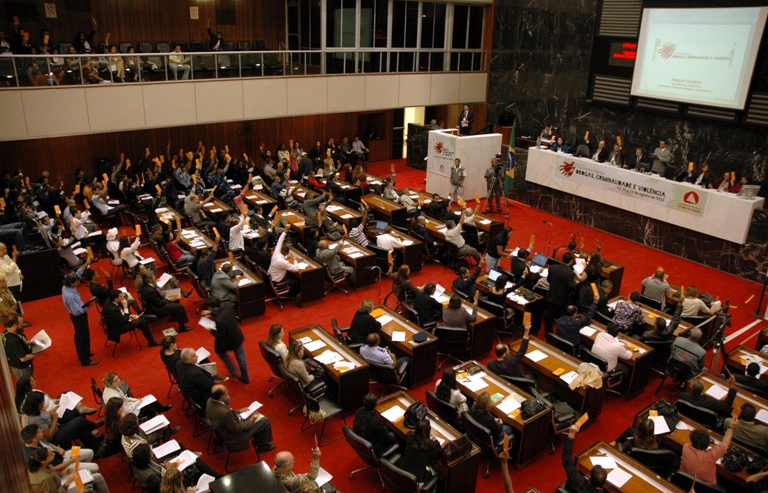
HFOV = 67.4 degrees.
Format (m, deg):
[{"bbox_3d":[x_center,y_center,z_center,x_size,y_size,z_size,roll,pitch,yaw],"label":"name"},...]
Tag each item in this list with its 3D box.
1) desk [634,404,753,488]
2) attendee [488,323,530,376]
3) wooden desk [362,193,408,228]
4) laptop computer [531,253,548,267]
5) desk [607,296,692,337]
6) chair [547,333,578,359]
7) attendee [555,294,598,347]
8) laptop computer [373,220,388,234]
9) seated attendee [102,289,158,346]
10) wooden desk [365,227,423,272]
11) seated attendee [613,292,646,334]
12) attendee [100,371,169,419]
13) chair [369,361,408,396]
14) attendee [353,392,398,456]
[{"bbox_3d":[4.221,2.930,7.845,0.570,0.760,1.530,-14,27,-35],"label":"desk"},{"bbox_3d":[1.976,2.020,9.261,0.620,1.450,0.820,12,24,26],"label":"attendee"},{"bbox_3d":[-0.039,-0.923,17.058,0.570,0.760,1.530,-14,27,-35],"label":"wooden desk"},{"bbox_3d":[3.464,0.320,13.162,0.300,0.250,0.360,-11,24,-30],"label":"laptop computer"},{"bbox_3d":[5.034,1.640,11.132,0.570,0.760,1.530,-14,27,-35],"label":"desk"},{"bbox_3d":[3.240,1.952,10.189,0.640,0.960,0.610,-14,26,-34],"label":"chair"},{"bbox_3d":[3.416,1.585,10.283,0.900,1.360,0.620,-15,26,-37],"label":"attendee"},{"bbox_3d":[-0.111,-0.497,15.036,0.340,0.230,0.290,13,24,30],"label":"laptop computer"},{"bbox_3d":[-4.827,1.333,10.870,0.920,1.240,0.560,-14,26,-34],"label":"seated attendee"},{"bbox_3d":[0.261,0.043,15.162,0.560,0.764,1.596,-15,27,-36],"label":"wooden desk"},{"bbox_3d":[4.575,1.410,10.816,0.820,1.170,0.520,-17,27,-39],"label":"seated attendee"},{"bbox_3d":[-3.509,2.233,8.264,0.930,1.280,0.560,-15,26,-37],"label":"attendee"},{"bbox_3d":[0.065,2.092,9.475,0.600,0.840,0.640,11,23,24],"label":"chair"},{"bbox_3d":[-0.098,2.532,7.790,0.780,1.250,0.520,-17,29,-39],"label":"attendee"}]

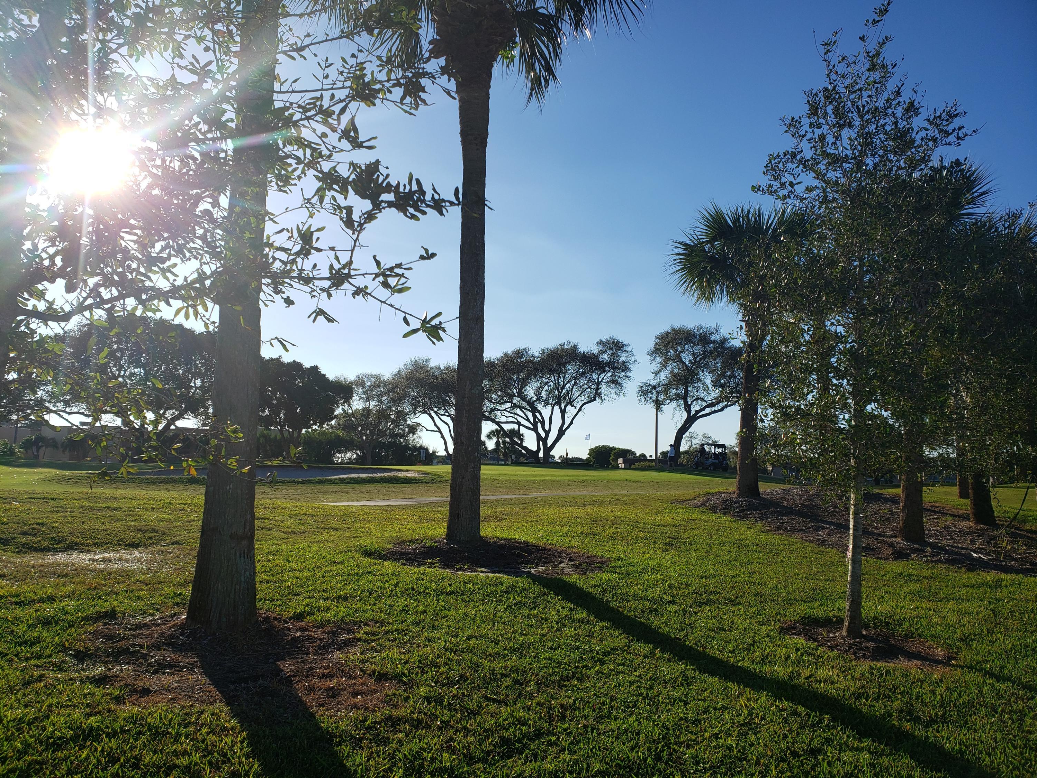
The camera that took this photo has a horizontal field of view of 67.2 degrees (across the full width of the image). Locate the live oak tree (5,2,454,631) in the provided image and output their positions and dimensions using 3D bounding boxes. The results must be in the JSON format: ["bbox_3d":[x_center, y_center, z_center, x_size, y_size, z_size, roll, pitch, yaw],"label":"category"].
[{"bbox_3d":[-2.373,-1.030,6.638,4.000,6.000,3.600,0,-5,0],"label":"live oak tree"}]

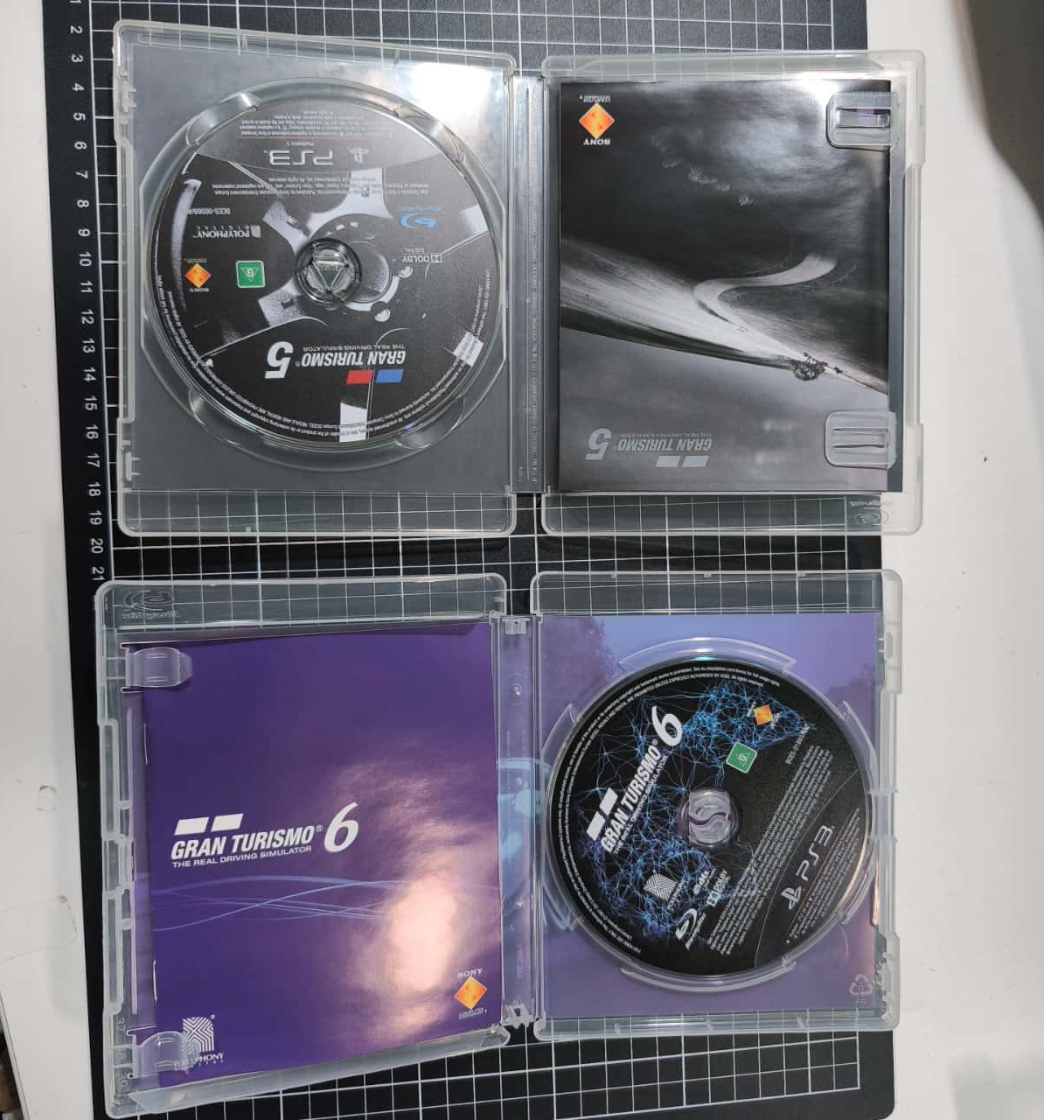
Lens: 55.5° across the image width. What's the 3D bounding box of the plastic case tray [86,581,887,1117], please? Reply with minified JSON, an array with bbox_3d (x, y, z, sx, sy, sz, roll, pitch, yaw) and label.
[{"bbox_3d":[0.000,0.090,0.354,0.280,0.031,0.172,-1,92,-11],"label":"plastic case tray"}]

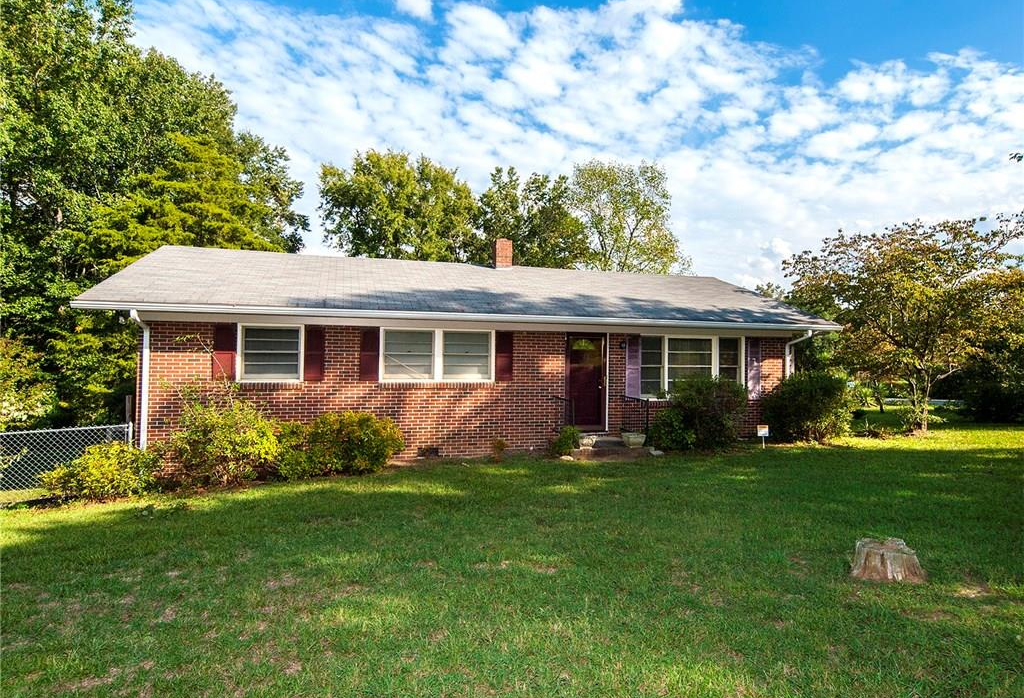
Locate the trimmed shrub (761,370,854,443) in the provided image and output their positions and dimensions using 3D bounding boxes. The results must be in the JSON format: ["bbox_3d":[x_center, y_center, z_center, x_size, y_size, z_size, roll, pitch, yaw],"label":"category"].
[{"bbox_3d":[6.668,1.251,13.350,1.850,1.590,1.600,1,-1,-16],"label":"trimmed shrub"}]

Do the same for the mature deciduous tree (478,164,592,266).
[{"bbox_3d":[0.989,-3.288,30.000,5.781,11.736,6.000,1,-1,0],"label":"mature deciduous tree"}]

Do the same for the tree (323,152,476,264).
[{"bbox_3d":[-5.564,-3.608,29.000,7.843,12.196,7.500,1,-1,0],"label":"tree"}]

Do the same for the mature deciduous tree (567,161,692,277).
[{"bbox_3d":[5.561,-3.177,28.000,5.774,11.537,6.000,1,-1,0],"label":"mature deciduous tree"}]

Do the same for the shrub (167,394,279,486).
[{"bbox_3d":[-4.851,1.511,9.880,1.680,1.450,1.250,1,-1,-16],"label":"shrub"}]

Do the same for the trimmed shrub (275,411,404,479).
[{"bbox_3d":[-3.053,1.614,10.350,2.050,1.060,1.400,1,-1,-16],"label":"trimmed shrub"}]

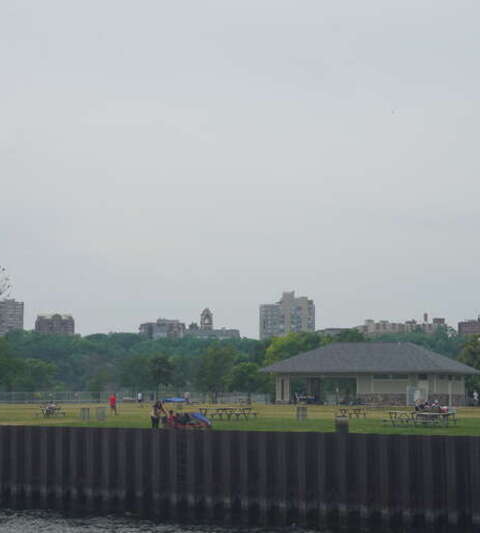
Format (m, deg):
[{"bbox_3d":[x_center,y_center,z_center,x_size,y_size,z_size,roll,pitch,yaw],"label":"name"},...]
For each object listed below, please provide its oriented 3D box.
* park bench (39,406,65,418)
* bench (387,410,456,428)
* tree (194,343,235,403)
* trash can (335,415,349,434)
[{"bbox_3d":[-13.832,10.715,118.000,1.950,0.800,1.500,0,-4,0],"label":"park bench"},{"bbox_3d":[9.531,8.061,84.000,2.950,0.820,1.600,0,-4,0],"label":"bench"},{"bbox_3d":[-3.599,15.720,235.000,6.200,8.520,6.200,0,-4,0],"label":"tree"},{"bbox_3d":[4.569,7.134,72.000,0.610,0.930,0.610,0,-4,0],"label":"trash can"}]

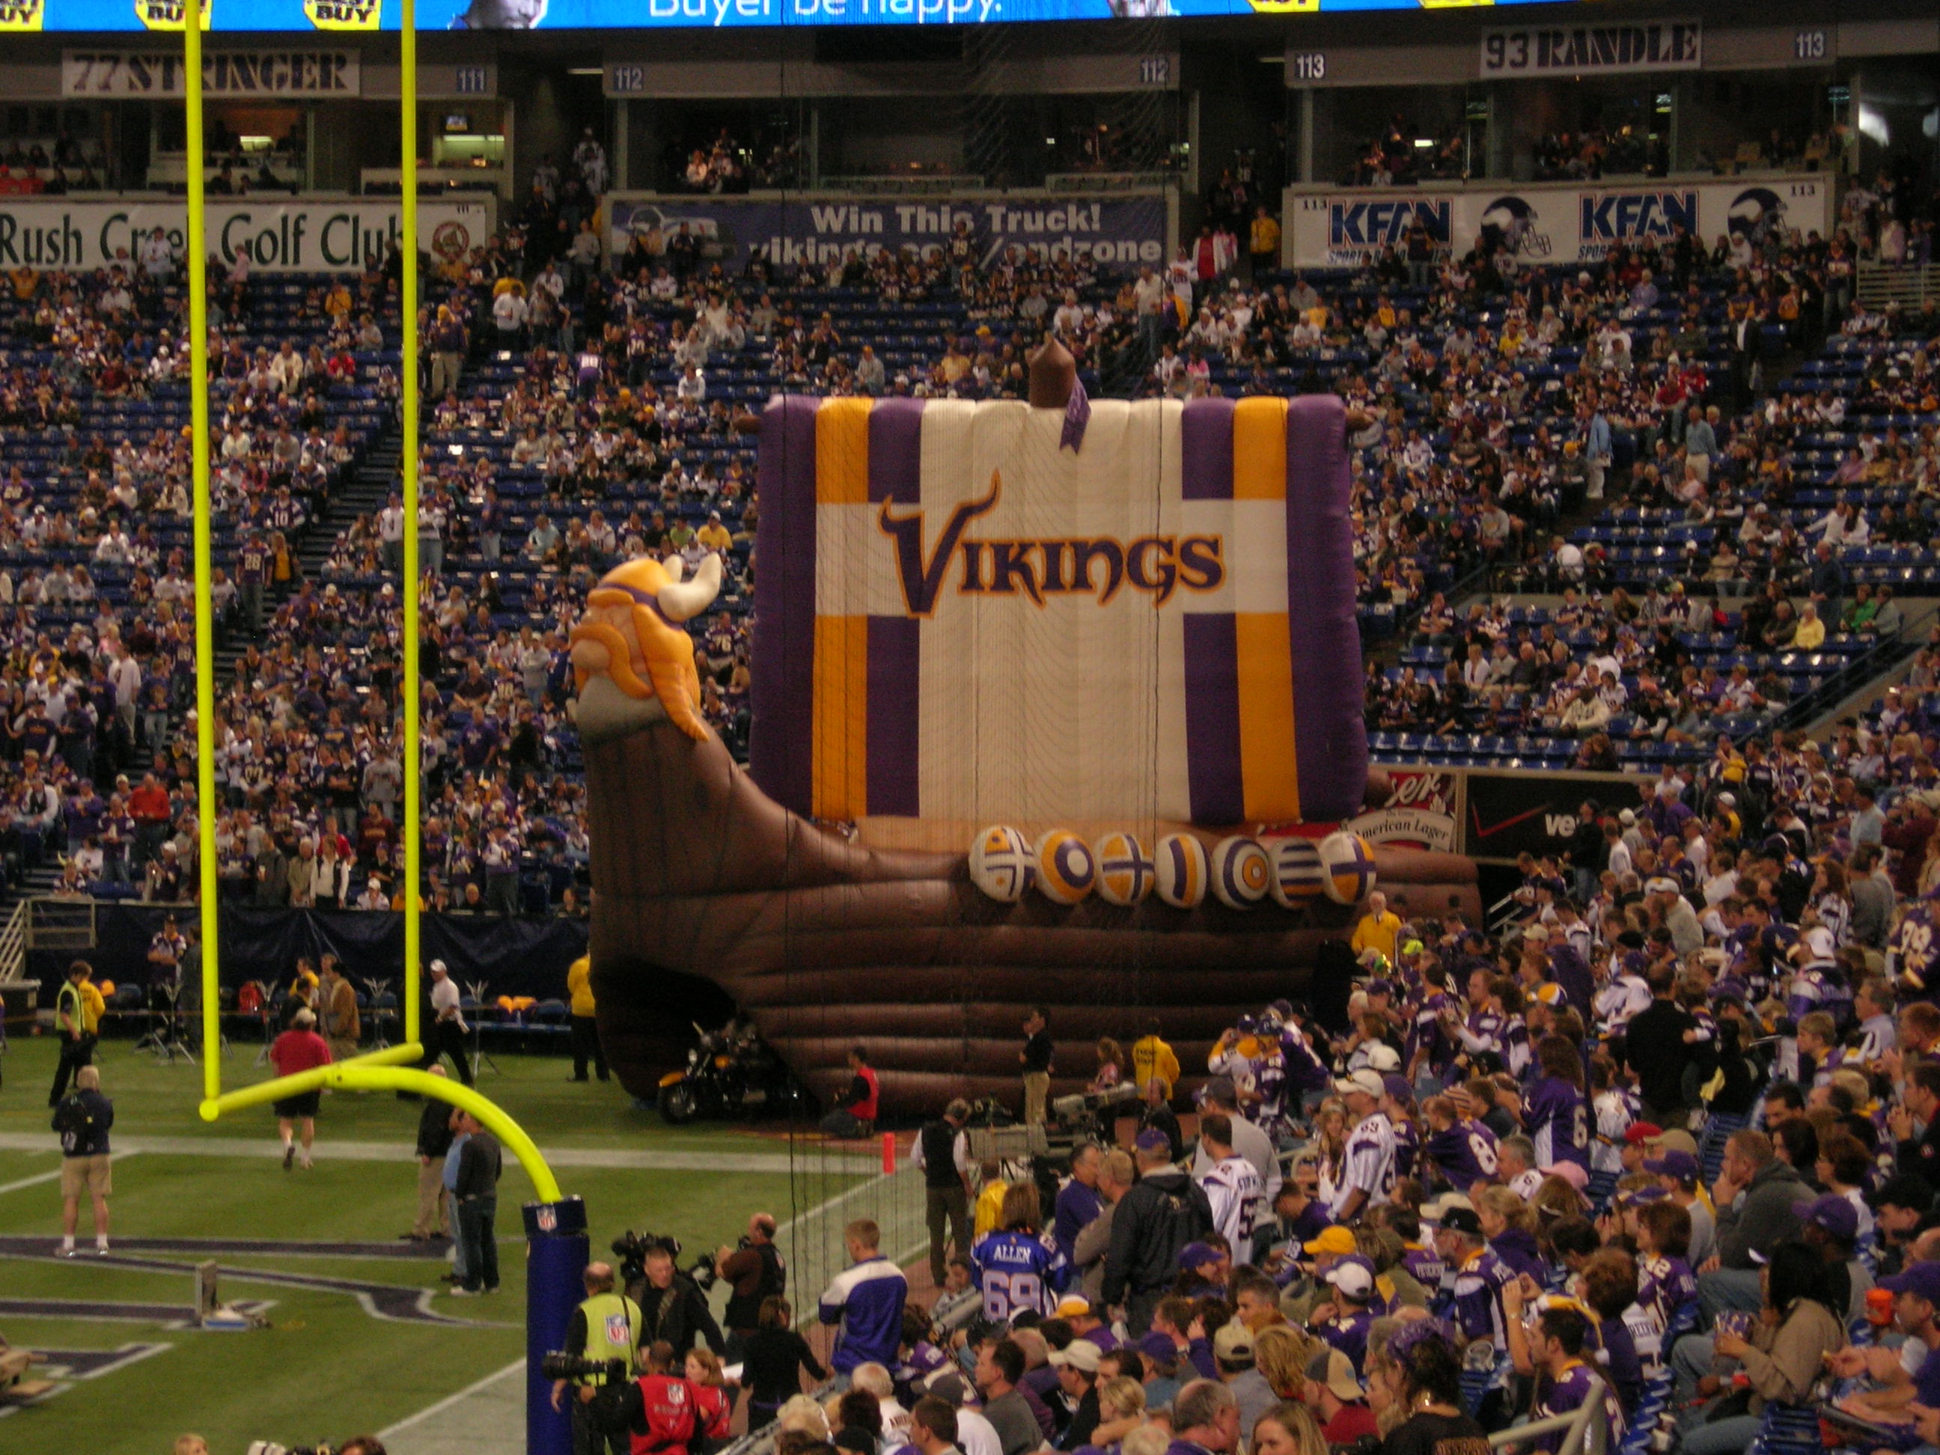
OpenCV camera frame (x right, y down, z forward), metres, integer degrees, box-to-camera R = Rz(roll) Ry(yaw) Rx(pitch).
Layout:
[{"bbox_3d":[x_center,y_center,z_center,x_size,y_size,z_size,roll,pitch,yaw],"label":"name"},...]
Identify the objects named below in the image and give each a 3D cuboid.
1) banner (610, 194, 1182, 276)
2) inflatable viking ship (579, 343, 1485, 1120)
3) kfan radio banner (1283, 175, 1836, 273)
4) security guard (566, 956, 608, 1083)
[{"bbox_3d":[-1.549,-9.440,121.000,11.400,1.570,0.120,1,1,18],"label":"banner"},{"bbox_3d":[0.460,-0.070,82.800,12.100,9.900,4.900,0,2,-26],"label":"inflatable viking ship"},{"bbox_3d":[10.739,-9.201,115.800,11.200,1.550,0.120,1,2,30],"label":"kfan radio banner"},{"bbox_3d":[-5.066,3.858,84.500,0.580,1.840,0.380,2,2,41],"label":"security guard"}]

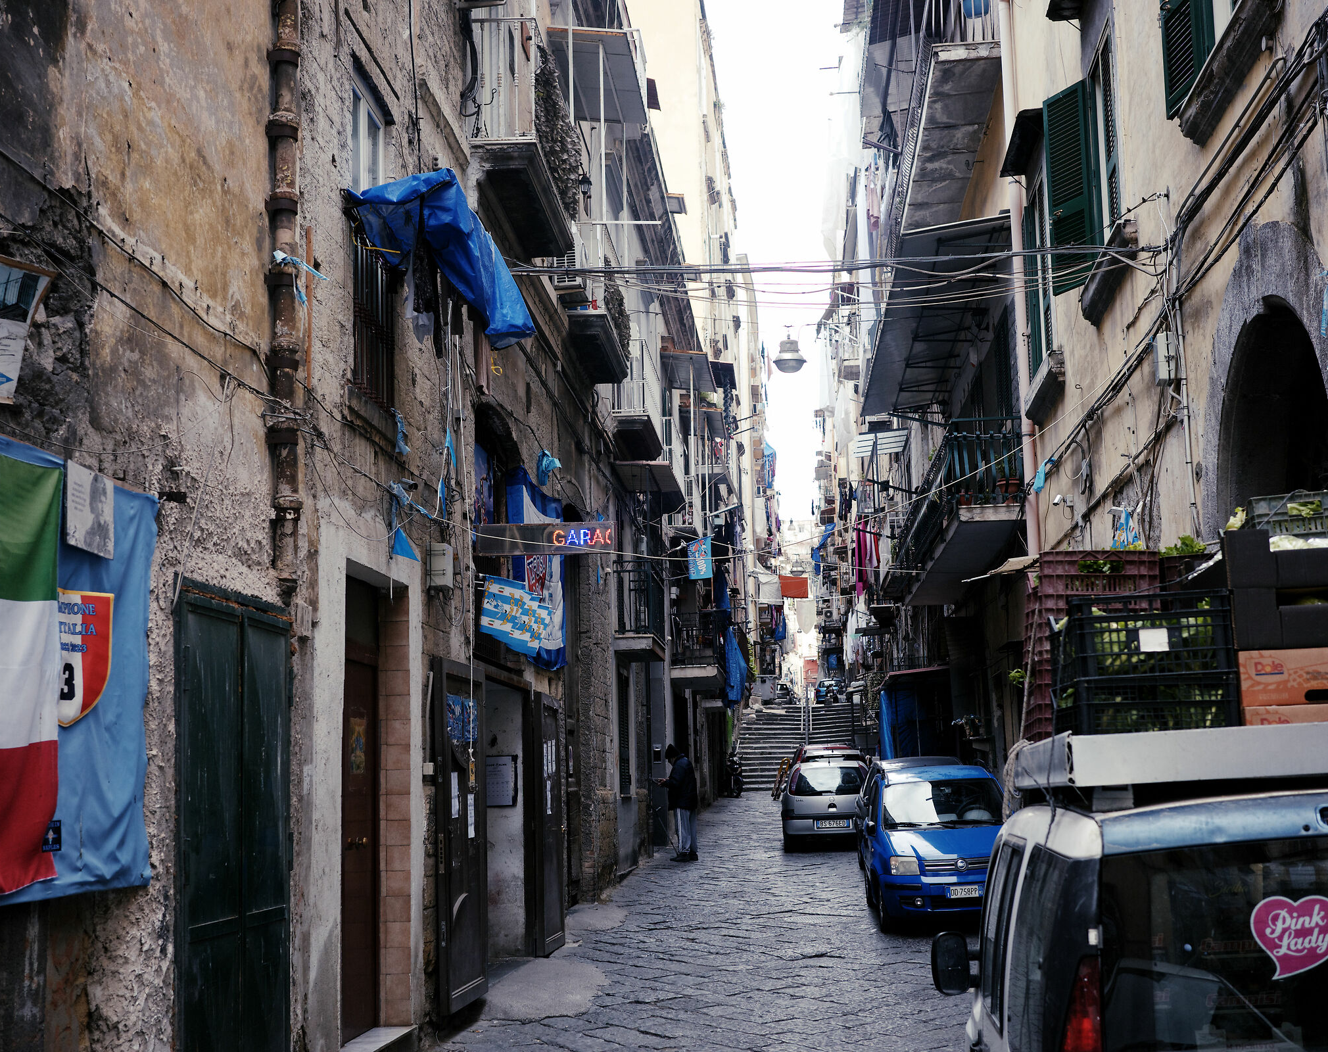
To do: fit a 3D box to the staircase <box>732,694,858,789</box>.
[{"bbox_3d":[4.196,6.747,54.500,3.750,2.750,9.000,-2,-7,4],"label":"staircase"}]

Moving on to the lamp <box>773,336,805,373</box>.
[{"bbox_3d":[1.967,-2.685,27.500,0.530,0.520,0.530,-2,-7,4],"label":"lamp"}]

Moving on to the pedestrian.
[{"bbox_3d":[0.213,4.144,26.300,0.580,1.740,0.500,-2,-7,4],"label":"pedestrian"}]

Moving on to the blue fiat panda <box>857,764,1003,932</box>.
[{"bbox_3d":[2.951,3.365,18.510,1.590,1.550,3.540,-2,-7,3],"label":"blue fiat panda"}]

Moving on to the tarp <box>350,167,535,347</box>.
[{"bbox_3d":[-1.390,-1.544,11.371,0.650,0.580,3.000,-2,-7,4],"label":"tarp"}]

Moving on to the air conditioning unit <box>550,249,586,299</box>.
[{"bbox_3d":[-0.925,-2.459,16.839,0.290,0.550,0.800,-2,-7,4],"label":"air conditioning unit"}]

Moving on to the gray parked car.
[{"bbox_3d":[2.769,4.682,29.581,1.650,1.440,3.820,-2,-7,3],"label":"gray parked car"}]

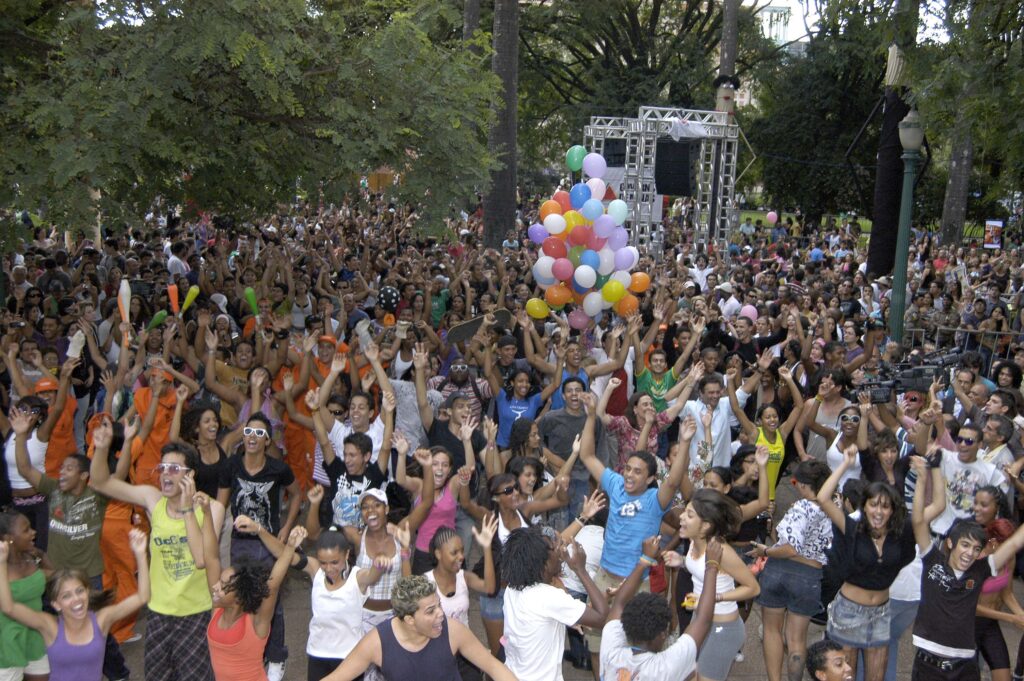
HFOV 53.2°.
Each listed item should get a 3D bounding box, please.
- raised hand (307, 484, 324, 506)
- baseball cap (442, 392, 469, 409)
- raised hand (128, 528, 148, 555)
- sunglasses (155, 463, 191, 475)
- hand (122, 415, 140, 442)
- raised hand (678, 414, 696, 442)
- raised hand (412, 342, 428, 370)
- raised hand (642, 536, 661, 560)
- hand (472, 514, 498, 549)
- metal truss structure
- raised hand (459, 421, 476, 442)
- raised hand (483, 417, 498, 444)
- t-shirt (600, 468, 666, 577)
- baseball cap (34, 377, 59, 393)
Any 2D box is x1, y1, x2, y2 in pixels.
[{"bbox_3d":[-1.037,0.818,5.400,0.090,0.115,0.085,1,10,-6],"label":"raised hand"},{"bbox_3d":[-0.398,0.429,7.200,0.175,0.125,0.240,-6,11,-26],"label":"baseball cap"},{"bbox_3d":[-1.606,0.864,4.400,0.085,0.120,0.085,-1,11,-17],"label":"raised hand"},{"bbox_3d":[-1.742,0.657,5.250,0.145,0.053,0.130,5,11,17],"label":"sunglasses"},{"bbox_3d":[-2.008,0.464,5.400,0.100,0.155,0.085,5,10,-11],"label":"hand"},{"bbox_3d":[0.892,0.447,5.200,0.095,0.150,0.075,7,11,11],"label":"raised hand"},{"bbox_3d":[-0.563,0.099,6.300,0.100,0.175,0.060,-2,10,-6],"label":"raised hand"},{"bbox_3d":[0.573,0.854,4.200,0.085,0.110,0.085,8,10,0],"label":"raised hand"},{"bbox_3d":[-0.118,0.868,4.650,0.120,0.165,0.070,8,10,0],"label":"hand"},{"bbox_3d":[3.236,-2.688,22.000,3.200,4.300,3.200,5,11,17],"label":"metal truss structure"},{"bbox_3d":[-0.261,0.528,6.000,0.100,0.150,0.060,9,10,0],"label":"raised hand"},{"bbox_3d":[-0.114,0.488,5.550,0.085,0.155,0.065,5,11,17],"label":"raised hand"},{"bbox_3d":[0.695,1.041,5.850,0.400,0.610,0.260,10,10,14],"label":"t-shirt"},{"bbox_3d":[-3.617,0.342,7.950,0.190,0.130,0.250,0,10,-12],"label":"baseball cap"}]

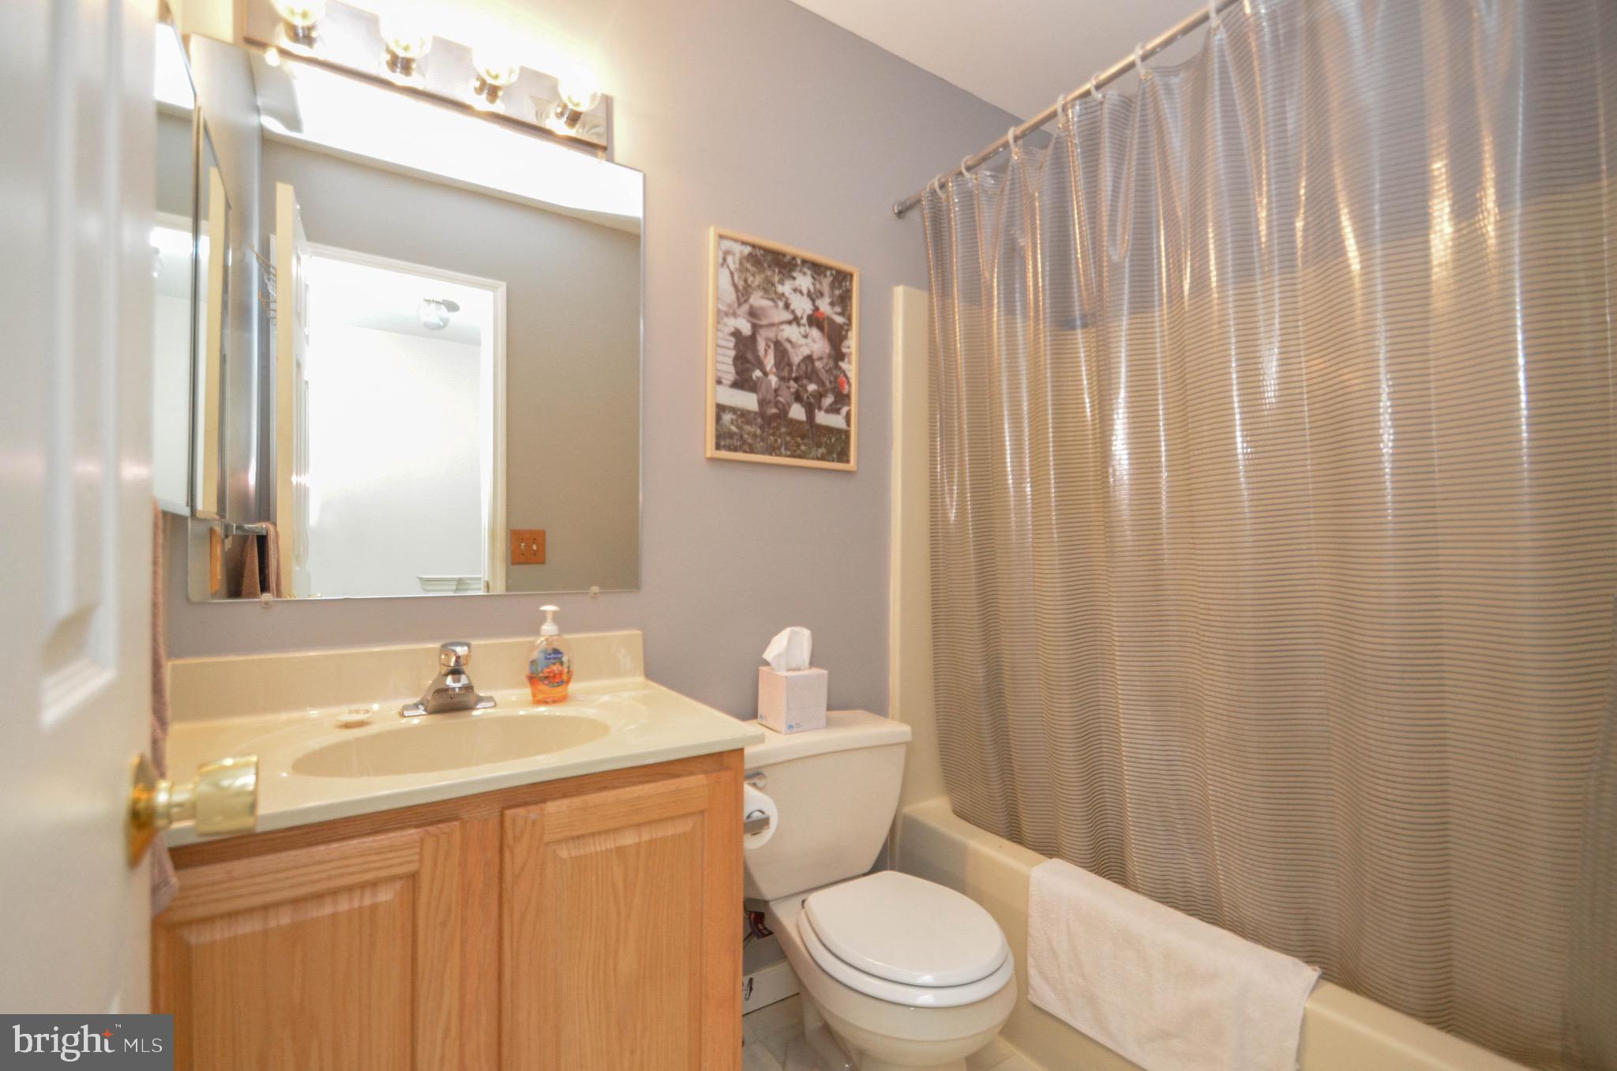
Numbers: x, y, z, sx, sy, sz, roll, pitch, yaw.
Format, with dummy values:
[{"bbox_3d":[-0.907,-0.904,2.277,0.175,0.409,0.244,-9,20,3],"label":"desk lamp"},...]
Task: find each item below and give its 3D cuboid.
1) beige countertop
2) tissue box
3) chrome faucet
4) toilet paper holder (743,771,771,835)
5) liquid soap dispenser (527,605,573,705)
[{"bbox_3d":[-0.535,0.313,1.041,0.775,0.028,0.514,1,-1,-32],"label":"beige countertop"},{"bbox_3d":[-0.035,0.385,1.586,0.116,0.129,0.110,1,-1,-32],"label":"tissue box"},{"bbox_3d":[-0.610,0.244,1.153,0.147,0.119,0.130,1,-1,-32],"label":"chrome faucet"},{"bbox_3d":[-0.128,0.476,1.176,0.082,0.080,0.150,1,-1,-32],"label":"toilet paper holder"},{"bbox_3d":[-0.478,0.217,1.238,0.082,0.175,0.055,1,-1,-29],"label":"liquid soap dispenser"}]

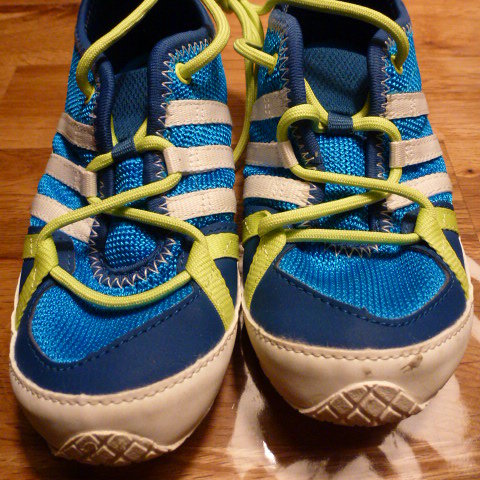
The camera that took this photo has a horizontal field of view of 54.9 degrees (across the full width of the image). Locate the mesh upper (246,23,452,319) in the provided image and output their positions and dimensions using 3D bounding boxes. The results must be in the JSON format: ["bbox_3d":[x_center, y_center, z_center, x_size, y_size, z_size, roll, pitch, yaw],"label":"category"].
[{"bbox_3d":[0.043,-0.036,0.187,0.077,0.046,0.142,1,56,2],"label":"mesh upper"}]

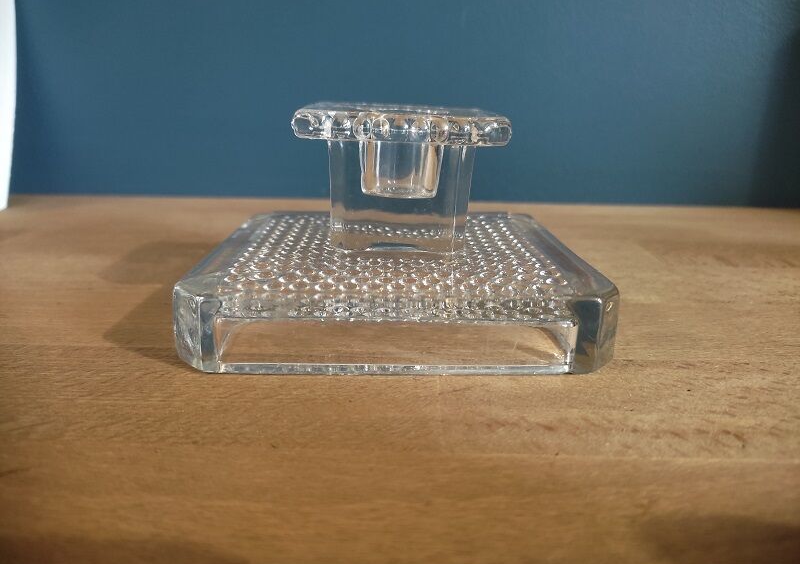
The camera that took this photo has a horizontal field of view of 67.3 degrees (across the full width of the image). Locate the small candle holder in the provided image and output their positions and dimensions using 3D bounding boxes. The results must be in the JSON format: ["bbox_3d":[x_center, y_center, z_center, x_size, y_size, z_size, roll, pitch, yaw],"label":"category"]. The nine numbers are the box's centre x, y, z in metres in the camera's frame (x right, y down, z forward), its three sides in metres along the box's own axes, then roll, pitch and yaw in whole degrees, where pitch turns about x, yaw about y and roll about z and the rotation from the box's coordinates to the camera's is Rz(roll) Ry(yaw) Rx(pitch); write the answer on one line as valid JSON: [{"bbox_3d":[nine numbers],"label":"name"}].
[{"bbox_3d":[-0.001,-0.023,0.186,0.110,0.061,0.103,1,17,-2],"label":"small candle holder"}]

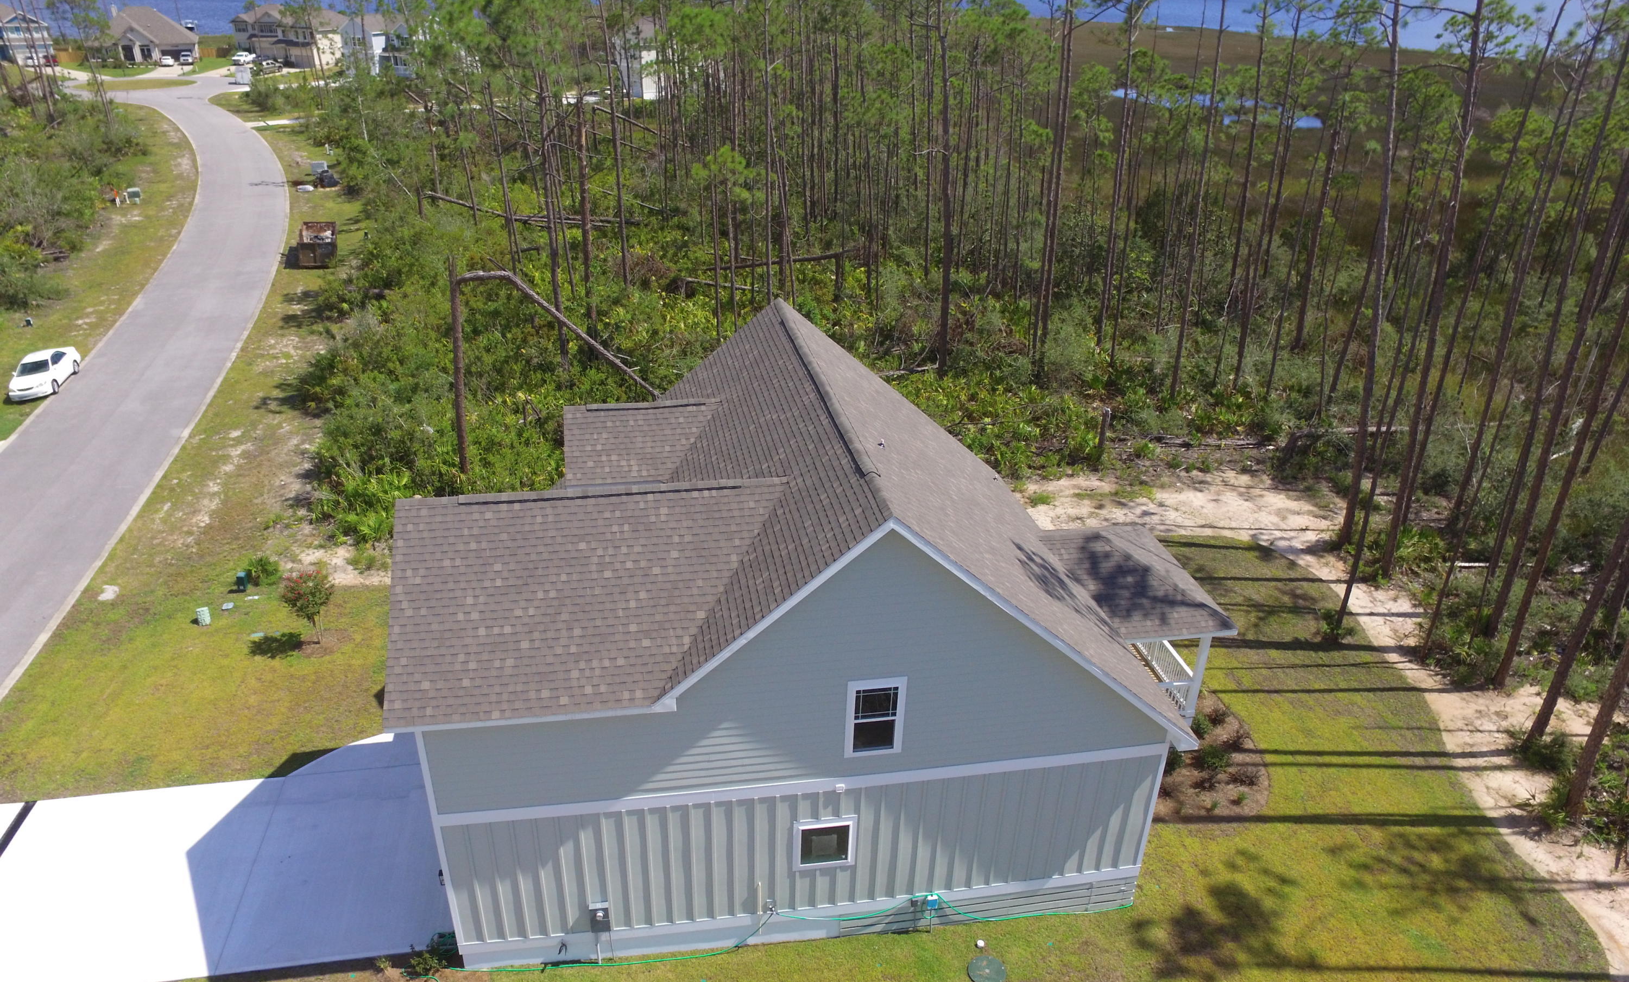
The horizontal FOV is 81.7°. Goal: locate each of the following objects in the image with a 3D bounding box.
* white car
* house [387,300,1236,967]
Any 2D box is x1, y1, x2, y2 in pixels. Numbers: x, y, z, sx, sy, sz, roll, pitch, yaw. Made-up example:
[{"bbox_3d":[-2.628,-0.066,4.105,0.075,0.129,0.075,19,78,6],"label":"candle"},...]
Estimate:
[{"bbox_3d":[-37.514,-5.790,45.813,1.760,1.380,4.600,-7,30,-17],"label":"white car"},{"bbox_3d":[0.889,2.042,22.542,18.165,9.933,11.866,-3,29,-10],"label":"house"}]

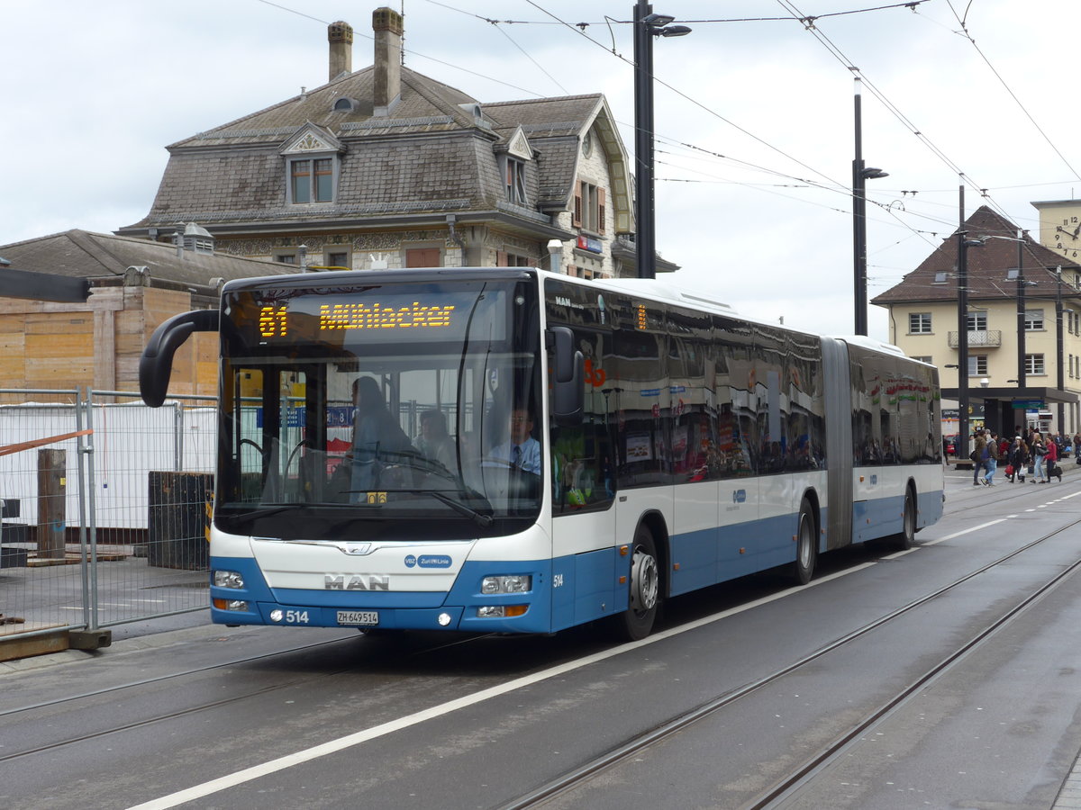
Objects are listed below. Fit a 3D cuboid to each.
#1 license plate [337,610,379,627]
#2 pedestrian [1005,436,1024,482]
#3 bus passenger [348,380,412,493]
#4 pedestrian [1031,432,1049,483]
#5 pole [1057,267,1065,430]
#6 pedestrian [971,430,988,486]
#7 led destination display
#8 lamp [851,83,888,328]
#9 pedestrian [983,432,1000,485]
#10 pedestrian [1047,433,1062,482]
[{"bbox_3d":[-1.232,1.442,13.069,0.300,0.081,0.012,0,-1,20],"label":"license plate"},{"bbox_3d":[15.325,1.778,62.500,0.450,1.492,0.520,1,-1,-38],"label":"pedestrian"},{"bbox_3d":[-1.243,0.638,14.789,0.420,1.710,0.500,0,-1,20],"label":"bus passenger"},{"bbox_3d":[16.239,1.734,63.000,0.500,1.633,0.500,0,-1,-18],"label":"pedestrian"},{"bbox_3d":[34.083,-2.934,127.049,0.420,12.388,0.420,0,-1,20],"label":"pole"},{"bbox_3d":[13.836,1.662,61.000,0.500,1.745,0.520,0,-1,-18],"label":"pedestrian"},{"bbox_3d":[-1.205,-0.603,13.314,2.126,0.400,0.100,0,-1,20],"label":"led destination display"},{"bbox_3d":[10.323,-3.952,60.436,1.100,12.616,1.200,0,-1,20],"label":"lamp"},{"bbox_3d":[14.000,1.718,60.300,0.520,1.652,0.500,0,-1,-18],"label":"pedestrian"},{"bbox_3d":[16.893,1.743,63.700,0.500,1.618,0.500,0,-1,-18],"label":"pedestrian"}]

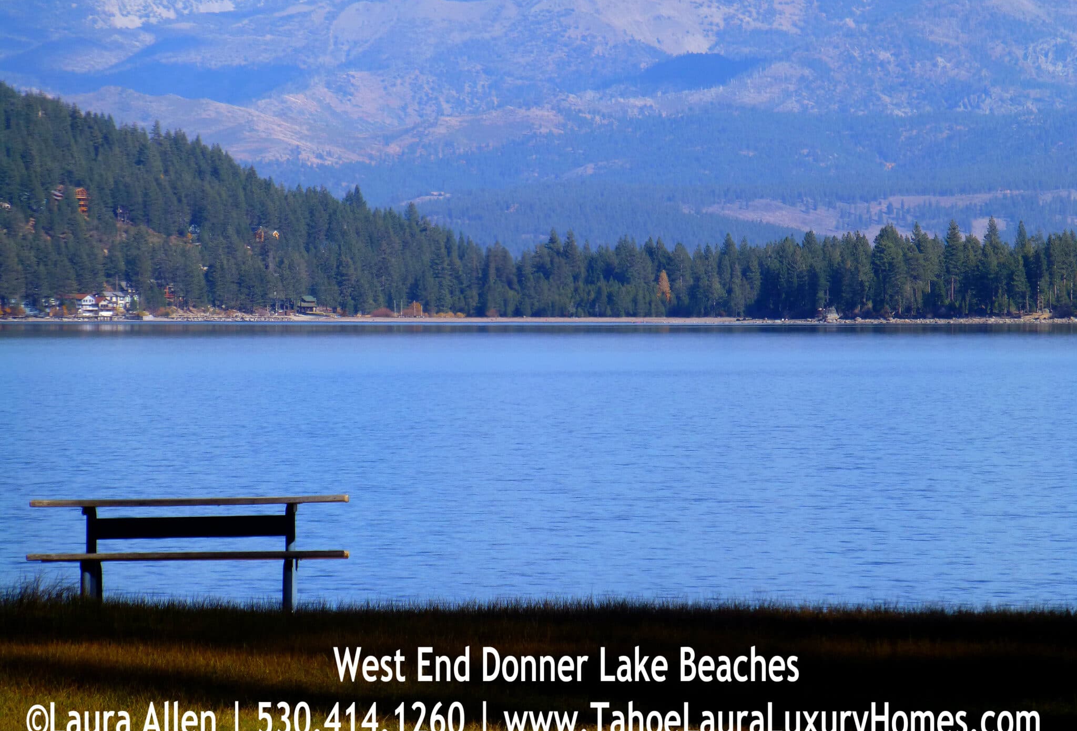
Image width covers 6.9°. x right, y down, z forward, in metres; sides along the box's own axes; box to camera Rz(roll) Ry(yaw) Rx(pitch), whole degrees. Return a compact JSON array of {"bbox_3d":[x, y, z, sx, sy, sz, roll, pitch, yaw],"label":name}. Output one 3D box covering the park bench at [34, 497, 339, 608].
[{"bbox_3d":[-2.031,1.148,52.500,1.830,0.750,1.520,0,-1,0],"label":"park bench"}]

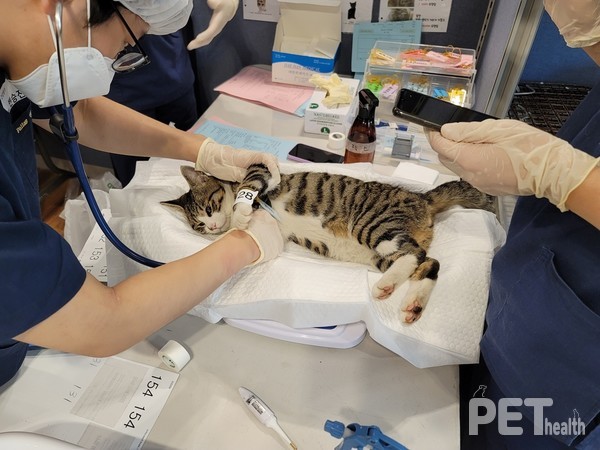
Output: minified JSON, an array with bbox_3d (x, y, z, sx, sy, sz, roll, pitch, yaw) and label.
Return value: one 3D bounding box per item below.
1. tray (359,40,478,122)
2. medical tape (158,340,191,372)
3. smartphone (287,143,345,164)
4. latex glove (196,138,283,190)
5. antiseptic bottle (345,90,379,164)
[{"bbox_3d":[0.387,-0.482,1.405,0.325,0.130,0.170,10,43,10],"label":"tray"},{"bbox_3d":[-0.200,0.210,0.690,0.044,0.044,0.025,21,46,22],"label":"medical tape"},{"bbox_3d":[0.045,-0.179,1.153,0.145,0.010,0.071,22,46,22],"label":"smartphone"},{"bbox_3d":[-0.139,-0.139,0.963,0.180,0.080,0.085,10,43,10],"label":"latex glove"},{"bbox_3d":[0.152,-0.215,1.042,0.072,0.212,0.075,0,42,0],"label":"antiseptic bottle"}]

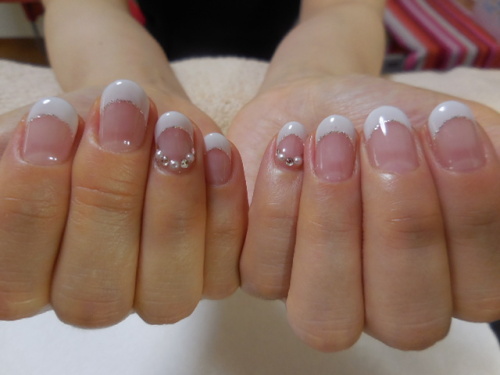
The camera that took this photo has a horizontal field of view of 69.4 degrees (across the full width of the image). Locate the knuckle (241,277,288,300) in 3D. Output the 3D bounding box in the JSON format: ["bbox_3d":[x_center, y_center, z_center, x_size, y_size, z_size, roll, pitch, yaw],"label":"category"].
[{"bbox_3d":[0.004,0.027,0.096,0.013,0.007,0.008,6,0,0],"label":"knuckle"}]

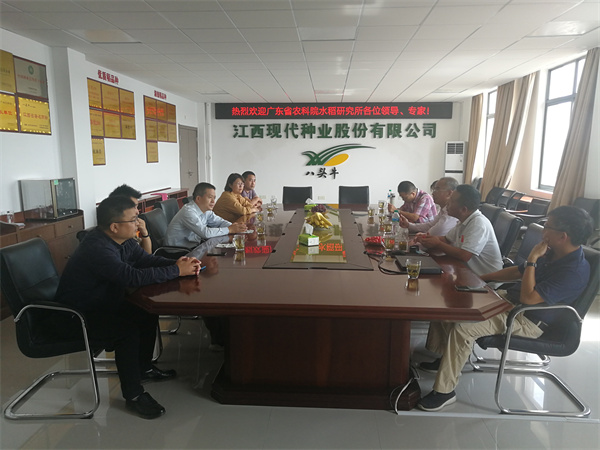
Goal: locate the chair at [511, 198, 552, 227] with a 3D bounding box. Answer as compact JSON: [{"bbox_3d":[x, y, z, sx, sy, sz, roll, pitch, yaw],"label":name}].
[{"bbox_3d":[3.100,0.032,6.690,0.600,0.910,0.580,1,9,4],"label":"chair"}]

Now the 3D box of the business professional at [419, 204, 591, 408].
[{"bbox_3d":[1.224,0.461,2.887,0.980,1.190,0.600,1,9,4],"label":"business professional"}]

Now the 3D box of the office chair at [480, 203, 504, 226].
[{"bbox_3d":[1.593,0.302,4.683,0.620,0.970,0.580,1,9,4],"label":"office chair"}]

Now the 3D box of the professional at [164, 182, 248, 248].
[{"bbox_3d":[-0.857,0.231,4.244,0.800,1.220,0.520,1,9,4],"label":"professional"}]

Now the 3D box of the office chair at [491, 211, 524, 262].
[{"bbox_3d":[1.597,0.376,4.258,0.640,0.950,0.550,1,9,4],"label":"office chair"}]

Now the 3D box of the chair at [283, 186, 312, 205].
[{"bbox_3d":[-0.051,-0.105,7.424,0.550,0.950,0.640,1,9,4],"label":"chair"}]

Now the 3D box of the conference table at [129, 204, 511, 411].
[{"bbox_3d":[0.217,0.423,4.580,1.930,0.755,4.570,1,9,4],"label":"conference table"}]

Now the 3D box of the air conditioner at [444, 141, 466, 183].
[{"bbox_3d":[3.667,-1.061,11.048,0.470,1.770,0.320,5,10,30],"label":"air conditioner"}]

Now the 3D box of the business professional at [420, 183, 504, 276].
[{"bbox_3d":[1.274,0.278,3.930,0.840,1.240,0.560,1,9,4],"label":"business professional"}]

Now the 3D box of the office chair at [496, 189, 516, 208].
[{"bbox_3d":[3.175,-0.137,7.805,0.600,0.910,0.580,1,9,4],"label":"office chair"}]

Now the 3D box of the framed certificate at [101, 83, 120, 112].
[{"bbox_3d":[-2.843,-1.912,7.093,0.020,0.400,0.580,1,9,4],"label":"framed certificate"}]

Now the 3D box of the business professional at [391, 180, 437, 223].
[{"bbox_3d":[1.318,0.090,5.348,0.700,1.190,0.500,1,9,4],"label":"business professional"}]

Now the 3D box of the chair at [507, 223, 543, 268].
[{"bbox_3d":[1.518,0.486,3.520,0.640,0.950,0.550,1,9,4],"label":"chair"}]

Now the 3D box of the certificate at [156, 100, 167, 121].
[{"bbox_3d":[-2.703,-2.234,9.245,0.020,0.400,0.580,1,9,4],"label":"certificate"}]

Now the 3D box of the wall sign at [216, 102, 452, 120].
[{"bbox_3d":[0.784,-2.748,11.330,5.720,0.375,0.080,1,9,4],"label":"wall sign"}]

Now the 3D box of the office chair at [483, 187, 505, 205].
[{"bbox_3d":[3.209,-0.214,8.318,0.600,0.910,0.580,1,9,4],"label":"office chair"}]

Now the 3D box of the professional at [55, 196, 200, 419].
[{"bbox_3d":[-0.994,0.461,2.768,0.840,1.200,0.540,1,9,4],"label":"professional"}]

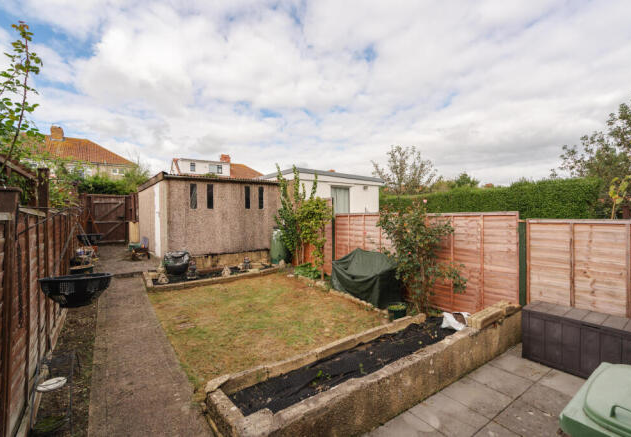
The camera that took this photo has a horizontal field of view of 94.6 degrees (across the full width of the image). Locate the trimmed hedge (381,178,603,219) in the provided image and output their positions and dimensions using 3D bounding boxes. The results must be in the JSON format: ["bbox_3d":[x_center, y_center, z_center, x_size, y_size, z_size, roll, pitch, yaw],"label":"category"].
[{"bbox_3d":[4.764,0.250,9.621,1.000,2.300,6.800,0,0,-36],"label":"trimmed hedge"}]

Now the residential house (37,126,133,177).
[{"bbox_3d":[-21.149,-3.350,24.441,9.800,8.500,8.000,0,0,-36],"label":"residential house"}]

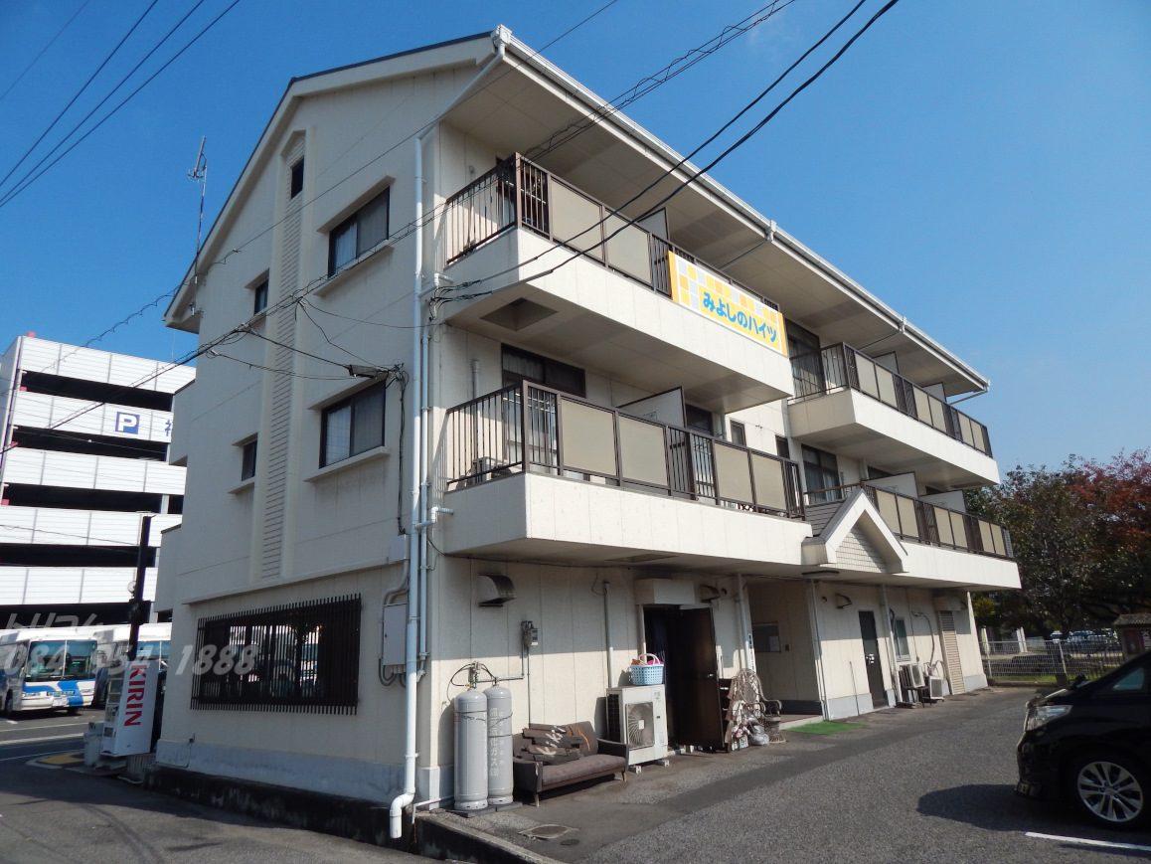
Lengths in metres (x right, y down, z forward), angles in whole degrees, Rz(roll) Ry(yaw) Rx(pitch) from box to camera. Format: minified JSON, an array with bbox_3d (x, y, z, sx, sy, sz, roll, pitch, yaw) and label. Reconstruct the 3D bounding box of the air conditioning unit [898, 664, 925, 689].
[{"bbox_3d":[7.876,5.696,17.850,0.270,0.520,0.680,-17,-21,41],"label":"air conditioning unit"}]

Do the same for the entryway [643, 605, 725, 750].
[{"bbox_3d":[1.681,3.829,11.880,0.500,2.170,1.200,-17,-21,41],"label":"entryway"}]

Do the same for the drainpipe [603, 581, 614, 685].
[{"bbox_3d":[0.485,3.358,10.916,0.100,2.470,0.100,-17,-21,41],"label":"drainpipe"}]

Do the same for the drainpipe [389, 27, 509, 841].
[{"bbox_3d":[-1.408,-0.344,9.099,2.030,9.550,0.300,-17,-21,41],"label":"drainpipe"}]

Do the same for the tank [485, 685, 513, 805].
[{"bbox_3d":[-0.916,3.619,8.926,0.362,1.275,0.362,-3,-16,-1],"label":"tank"}]

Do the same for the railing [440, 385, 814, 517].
[{"bbox_3d":[1.117,0.665,11.433,1.533,1.070,6.550,-17,-21,41],"label":"railing"}]

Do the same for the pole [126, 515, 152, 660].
[{"bbox_3d":[-10.262,4.598,17.766,0.300,5.321,0.300,-17,-21,41],"label":"pole"}]

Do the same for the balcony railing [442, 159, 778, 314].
[{"bbox_3d":[1.039,-2.267,12.323,1.496,1.090,6.709,-17,-21,41],"label":"balcony railing"}]

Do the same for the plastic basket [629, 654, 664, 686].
[{"bbox_3d":[1.041,3.490,11.215,0.300,0.440,0.440,-17,-21,41],"label":"plastic basket"}]

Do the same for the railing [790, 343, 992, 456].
[{"bbox_3d":[8.609,-0.388,20.142,1.479,1.065,9.988,-17,-21,41],"label":"railing"}]

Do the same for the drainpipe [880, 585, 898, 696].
[{"bbox_3d":[7.501,4.999,18.108,0.110,2.780,0.110,-17,-21,41],"label":"drainpipe"}]

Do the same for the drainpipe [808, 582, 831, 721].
[{"bbox_3d":[4.923,4.378,15.486,0.090,2.740,0.090,-17,-21,41],"label":"drainpipe"}]

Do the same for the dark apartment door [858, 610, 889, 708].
[{"bbox_3d":[6.863,5.246,17.686,0.070,2.100,0.860,-17,-21,41],"label":"dark apartment door"}]

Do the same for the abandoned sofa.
[{"bbox_3d":[-0.171,3.985,9.362,0.790,0.730,1.770,-15,-20,35],"label":"abandoned sofa"}]

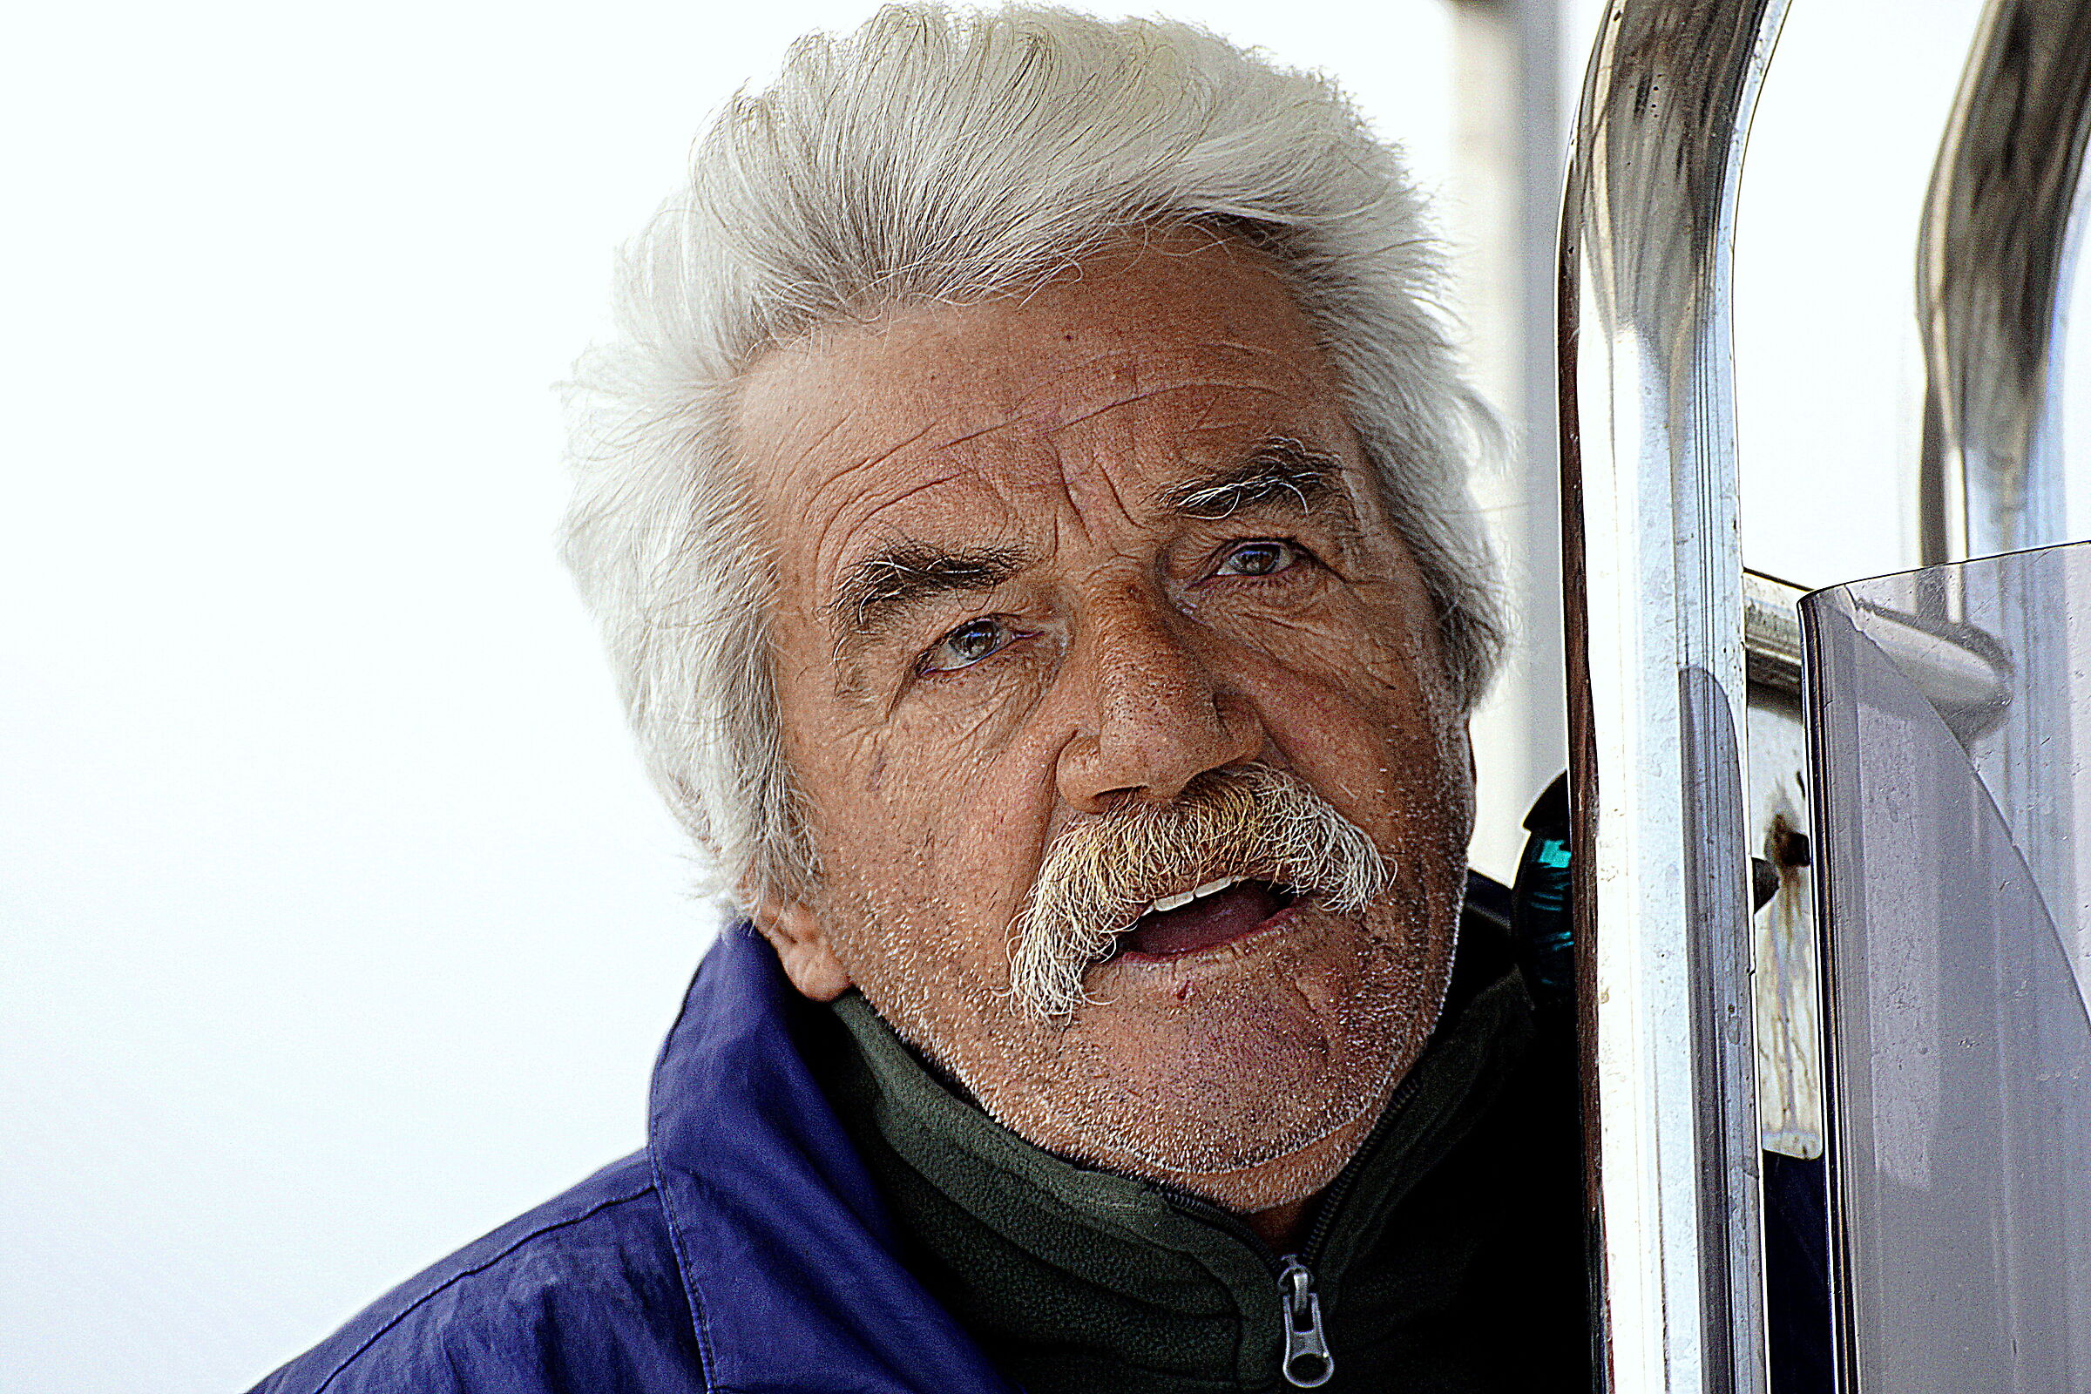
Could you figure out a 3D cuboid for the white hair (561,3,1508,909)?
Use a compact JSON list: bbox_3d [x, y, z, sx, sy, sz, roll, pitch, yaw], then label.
[{"bbox_3d":[-0.005,-0.049,3.046,0.190,0.203,0.207,-16,-7,-11],"label":"white hair"}]

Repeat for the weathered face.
[{"bbox_3d":[0.015,0.011,2.974,0.154,0.205,0.122,-16,-7,-11],"label":"weathered face"}]

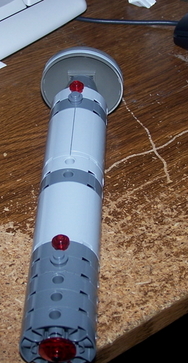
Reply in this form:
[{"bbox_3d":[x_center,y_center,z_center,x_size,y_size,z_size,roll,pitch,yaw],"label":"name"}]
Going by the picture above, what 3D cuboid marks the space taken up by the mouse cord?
[{"bbox_3d":[0.024,-0.111,0.620,0.073,0.004,0.006,4,40,1],"label":"mouse cord"}]

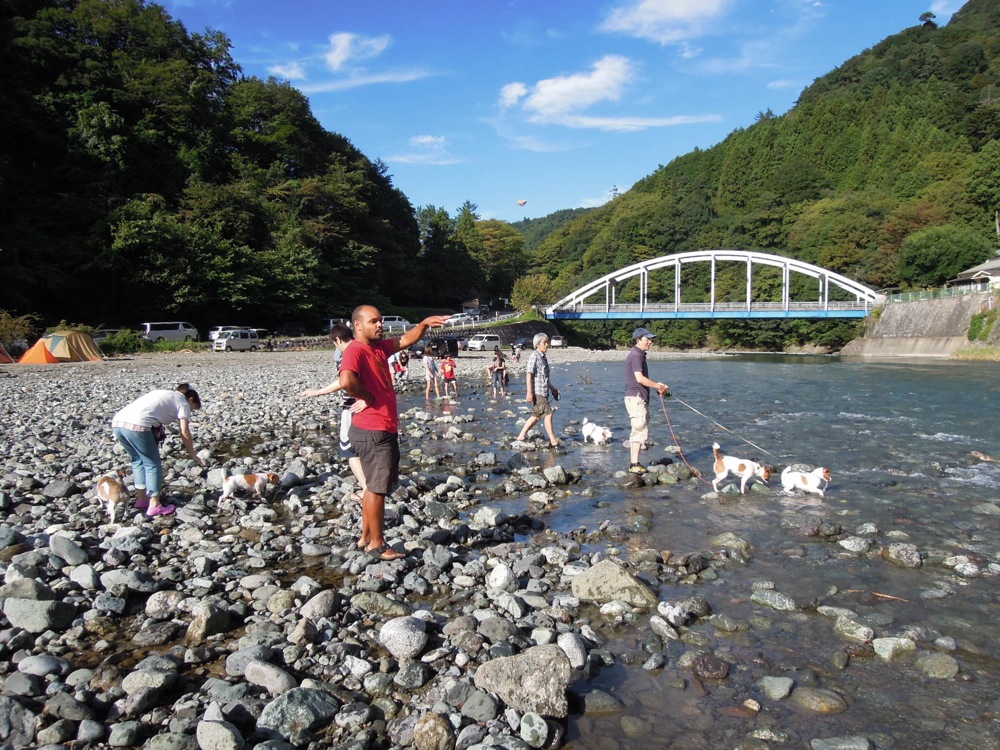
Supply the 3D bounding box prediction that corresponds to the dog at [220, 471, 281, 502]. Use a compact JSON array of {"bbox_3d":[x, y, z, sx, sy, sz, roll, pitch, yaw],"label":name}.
[{"bbox_3d":[-2.254,1.023,6.250,0.530,0.310,0.180,-1,3,-26],"label":"dog"}]

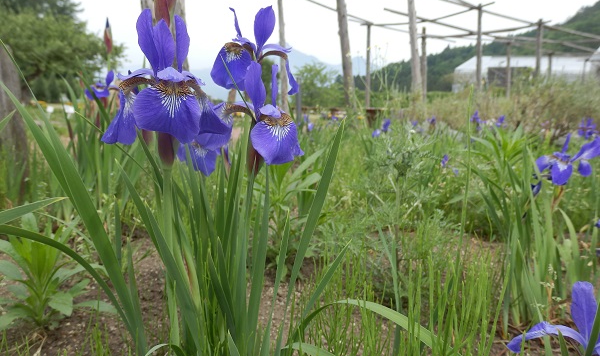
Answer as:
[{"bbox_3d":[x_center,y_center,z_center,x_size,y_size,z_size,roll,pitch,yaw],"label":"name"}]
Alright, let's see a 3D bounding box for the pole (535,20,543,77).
[{"bbox_3d":[5.942,-2.823,10.794,0.135,2.150,0.135,-3,10,0],"label":"pole"}]

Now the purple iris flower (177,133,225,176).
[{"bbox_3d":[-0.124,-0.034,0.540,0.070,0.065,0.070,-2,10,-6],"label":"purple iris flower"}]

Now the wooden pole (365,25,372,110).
[{"bbox_3d":[1.796,-2.836,11.330,0.112,2.300,0.112,-1,10,0],"label":"wooden pole"}]

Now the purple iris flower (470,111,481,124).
[{"bbox_3d":[1.458,-0.503,3.600,0.085,0.100,0.085,-1,10,0],"label":"purple iris flower"}]

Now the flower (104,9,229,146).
[{"bbox_3d":[-0.136,-0.102,0.440,0.122,0.132,0.115,-2,10,-3],"label":"flower"}]

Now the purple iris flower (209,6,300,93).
[{"bbox_3d":[-0.057,-0.159,0.540,0.108,0.110,0.100,3,11,22],"label":"purple iris flower"}]

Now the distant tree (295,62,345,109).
[{"bbox_3d":[1.110,-5.610,26.000,3.000,2.800,2.800,-1,10,0],"label":"distant tree"}]

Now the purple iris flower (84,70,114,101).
[{"bbox_3d":[-0.625,-0.288,1.350,0.095,0.100,0.090,1,10,11],"label":"purple iris flower"}]

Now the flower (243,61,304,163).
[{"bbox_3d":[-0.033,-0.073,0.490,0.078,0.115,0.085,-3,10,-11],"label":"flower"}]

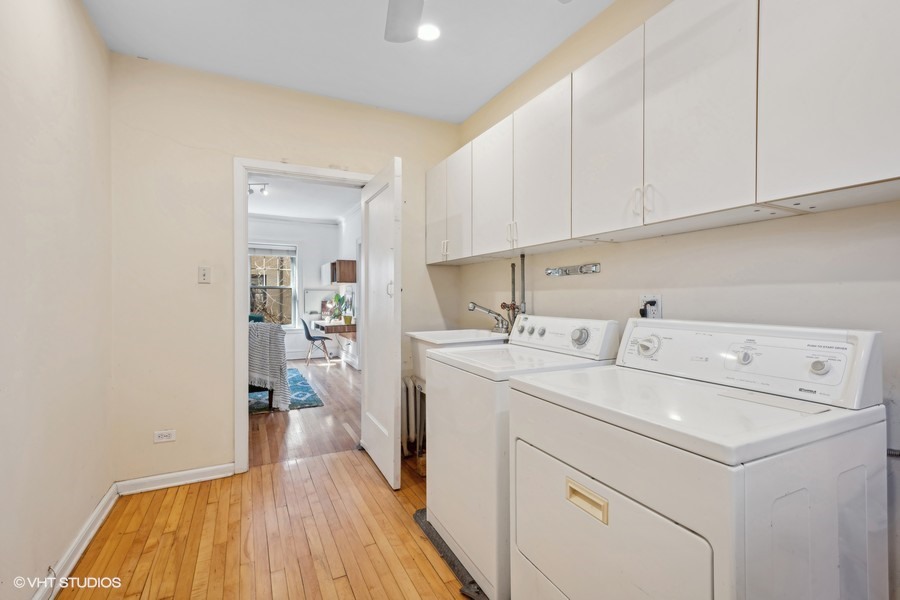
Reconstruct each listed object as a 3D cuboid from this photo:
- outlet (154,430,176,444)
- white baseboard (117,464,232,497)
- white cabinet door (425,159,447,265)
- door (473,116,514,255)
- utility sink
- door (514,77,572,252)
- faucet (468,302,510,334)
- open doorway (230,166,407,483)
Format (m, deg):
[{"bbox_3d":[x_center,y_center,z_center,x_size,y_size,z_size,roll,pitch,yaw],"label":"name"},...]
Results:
[{"bbox_3d":[-1.786,0.858,2.515,0.116,0.074,0.012,0,1,-27],"label":"outlet"},{"bbox_3d":[-1.725,1.129,2.542,0.625,0.087,0.022,0,1,-27],"label":"white baseboard"},{"bbox_3d":[-0.095,-0.662,3.110,0.025,0.751,0.367,0,0,-27],"label":"white cabinet door"},{"bbox_3d":[0.261,-0.657,2.412,0.025,0.751,0.457,0,0,-27],"label":"door"},{"bbox_3d":[0.068,0.393,2.769,0.625,0.318,0.725,0,1,-27],"label":"utility sink"},{"bbox_3d":[0.465,-0.654,2.013,0.025,0.751,0.440,0,0,-27],"label":"door"},{"bbox_3d":[0.259,0.119,2.715,0.310,0.207,0.190,0,1,-27],"label":"faucet"},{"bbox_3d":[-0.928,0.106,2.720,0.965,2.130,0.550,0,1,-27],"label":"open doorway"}]

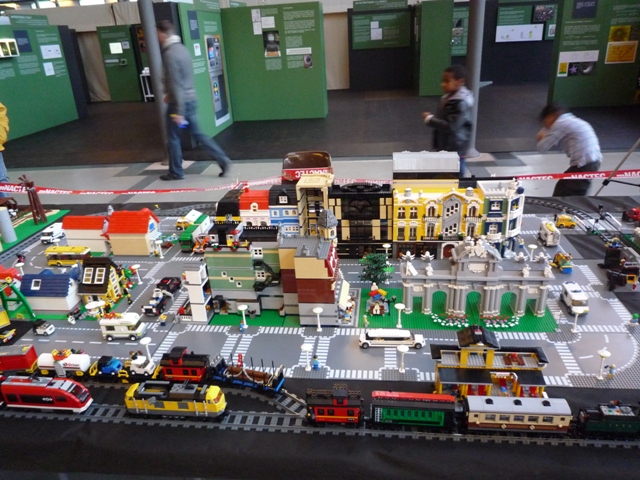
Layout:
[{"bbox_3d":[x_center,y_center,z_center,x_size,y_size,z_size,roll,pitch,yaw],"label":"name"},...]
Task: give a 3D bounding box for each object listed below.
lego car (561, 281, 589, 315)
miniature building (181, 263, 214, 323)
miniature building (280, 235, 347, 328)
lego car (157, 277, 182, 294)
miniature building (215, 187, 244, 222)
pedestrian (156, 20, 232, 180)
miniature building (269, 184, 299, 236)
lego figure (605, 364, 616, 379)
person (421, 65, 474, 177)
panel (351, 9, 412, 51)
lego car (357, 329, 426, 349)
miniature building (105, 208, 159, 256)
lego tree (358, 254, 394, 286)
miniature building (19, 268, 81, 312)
[{"bbox_3d":[0.868,0.199,1.576,0.054,0.058,0.108,0,24,8],"label":"lego car"},{"bbox_3d":[-0.432,0.182,1.626,0.082,0.205,0.074,0,24,8],"label":"miniature building"},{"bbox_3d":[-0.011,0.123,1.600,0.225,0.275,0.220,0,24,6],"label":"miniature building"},{"bbox_3d":[-0.596,0.176,1.860,0.054,0.045,0.082,6,26,20],"label":"lego car"},{"bbox_3d":[-0.381,-0.078,2.120,0.122,0.272,0.192,0,24,8],"label":"miniature building"},{"bbox_3d":[-1.559,-1.573,5.353,0.900,1.740,0.460,0,24,8],"label":"pedestrian"},{"bbox_3d":[-0.138,-0.089,2.058,0.125,0.310,0.141,0,24,8],"label":"miniature building"},{"bbox_3d":[0.789,0.355,1.256,0.024,0.042,0.024,9,27,26],"label":"lego figure"},{"bbox_3d":[1.159,-0.943,4.223,0.450,1.230,0.380,-3,24,1],"label":"person"},{"bbox_3d":[1.663,-5.625,12.500,1.580,0.840,0.040,-1,24,5],"label":"panel"},{"bbox_3d":[0.226,0.305,1.446,0.205,0.051,0.052,-1,24,6],"label":"lego car"},{"bbox_3d":[-0.873,-0.046,2.185,0.210,0.215,0.123,0,24,8],"label":"miniature building"},{"bbox_3d":[0.209,0.124,1.722,0.124,0.154,0.124,0,24,8],"label":"lego tree"},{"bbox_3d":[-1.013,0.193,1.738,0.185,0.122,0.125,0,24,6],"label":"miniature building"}]

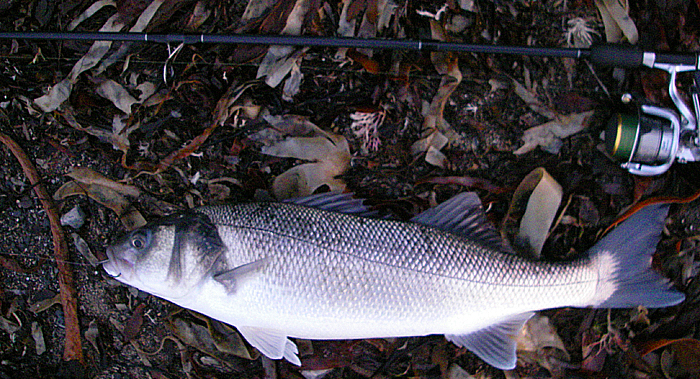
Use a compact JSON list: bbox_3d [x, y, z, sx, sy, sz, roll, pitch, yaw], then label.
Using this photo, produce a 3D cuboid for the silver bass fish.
[{"bbox_3d":[0.045,0.091,0.793,0.585,0.075,0.176,1,73,0],"label":"silver bass fish"}]

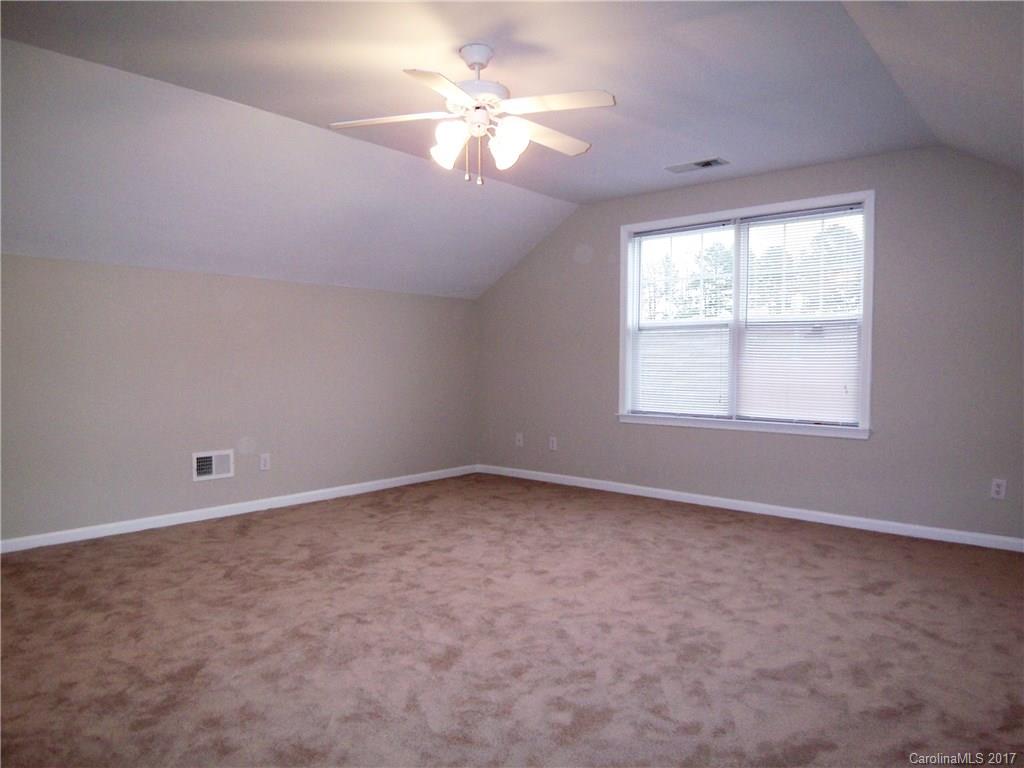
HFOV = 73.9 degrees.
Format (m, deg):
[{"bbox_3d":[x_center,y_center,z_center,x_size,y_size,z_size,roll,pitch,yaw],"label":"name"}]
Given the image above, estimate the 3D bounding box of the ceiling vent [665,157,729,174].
[{"bbox_3d":[1.267,-1.486,4.659,0.400,0.020,0.165,2,3,42],"label":"ceiling vent"}]

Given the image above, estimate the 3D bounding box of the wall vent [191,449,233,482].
[{"bbox_3d":[-2.099,0.573,4.804,0.020,0.200,0.295,2,3,42],"label":"wall vent"}]

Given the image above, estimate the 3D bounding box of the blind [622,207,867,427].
[{"bbox_3d":[1.637,-0.470,5.027,1.760,1.480,0.050,2,3,42],"label":"blind"}]

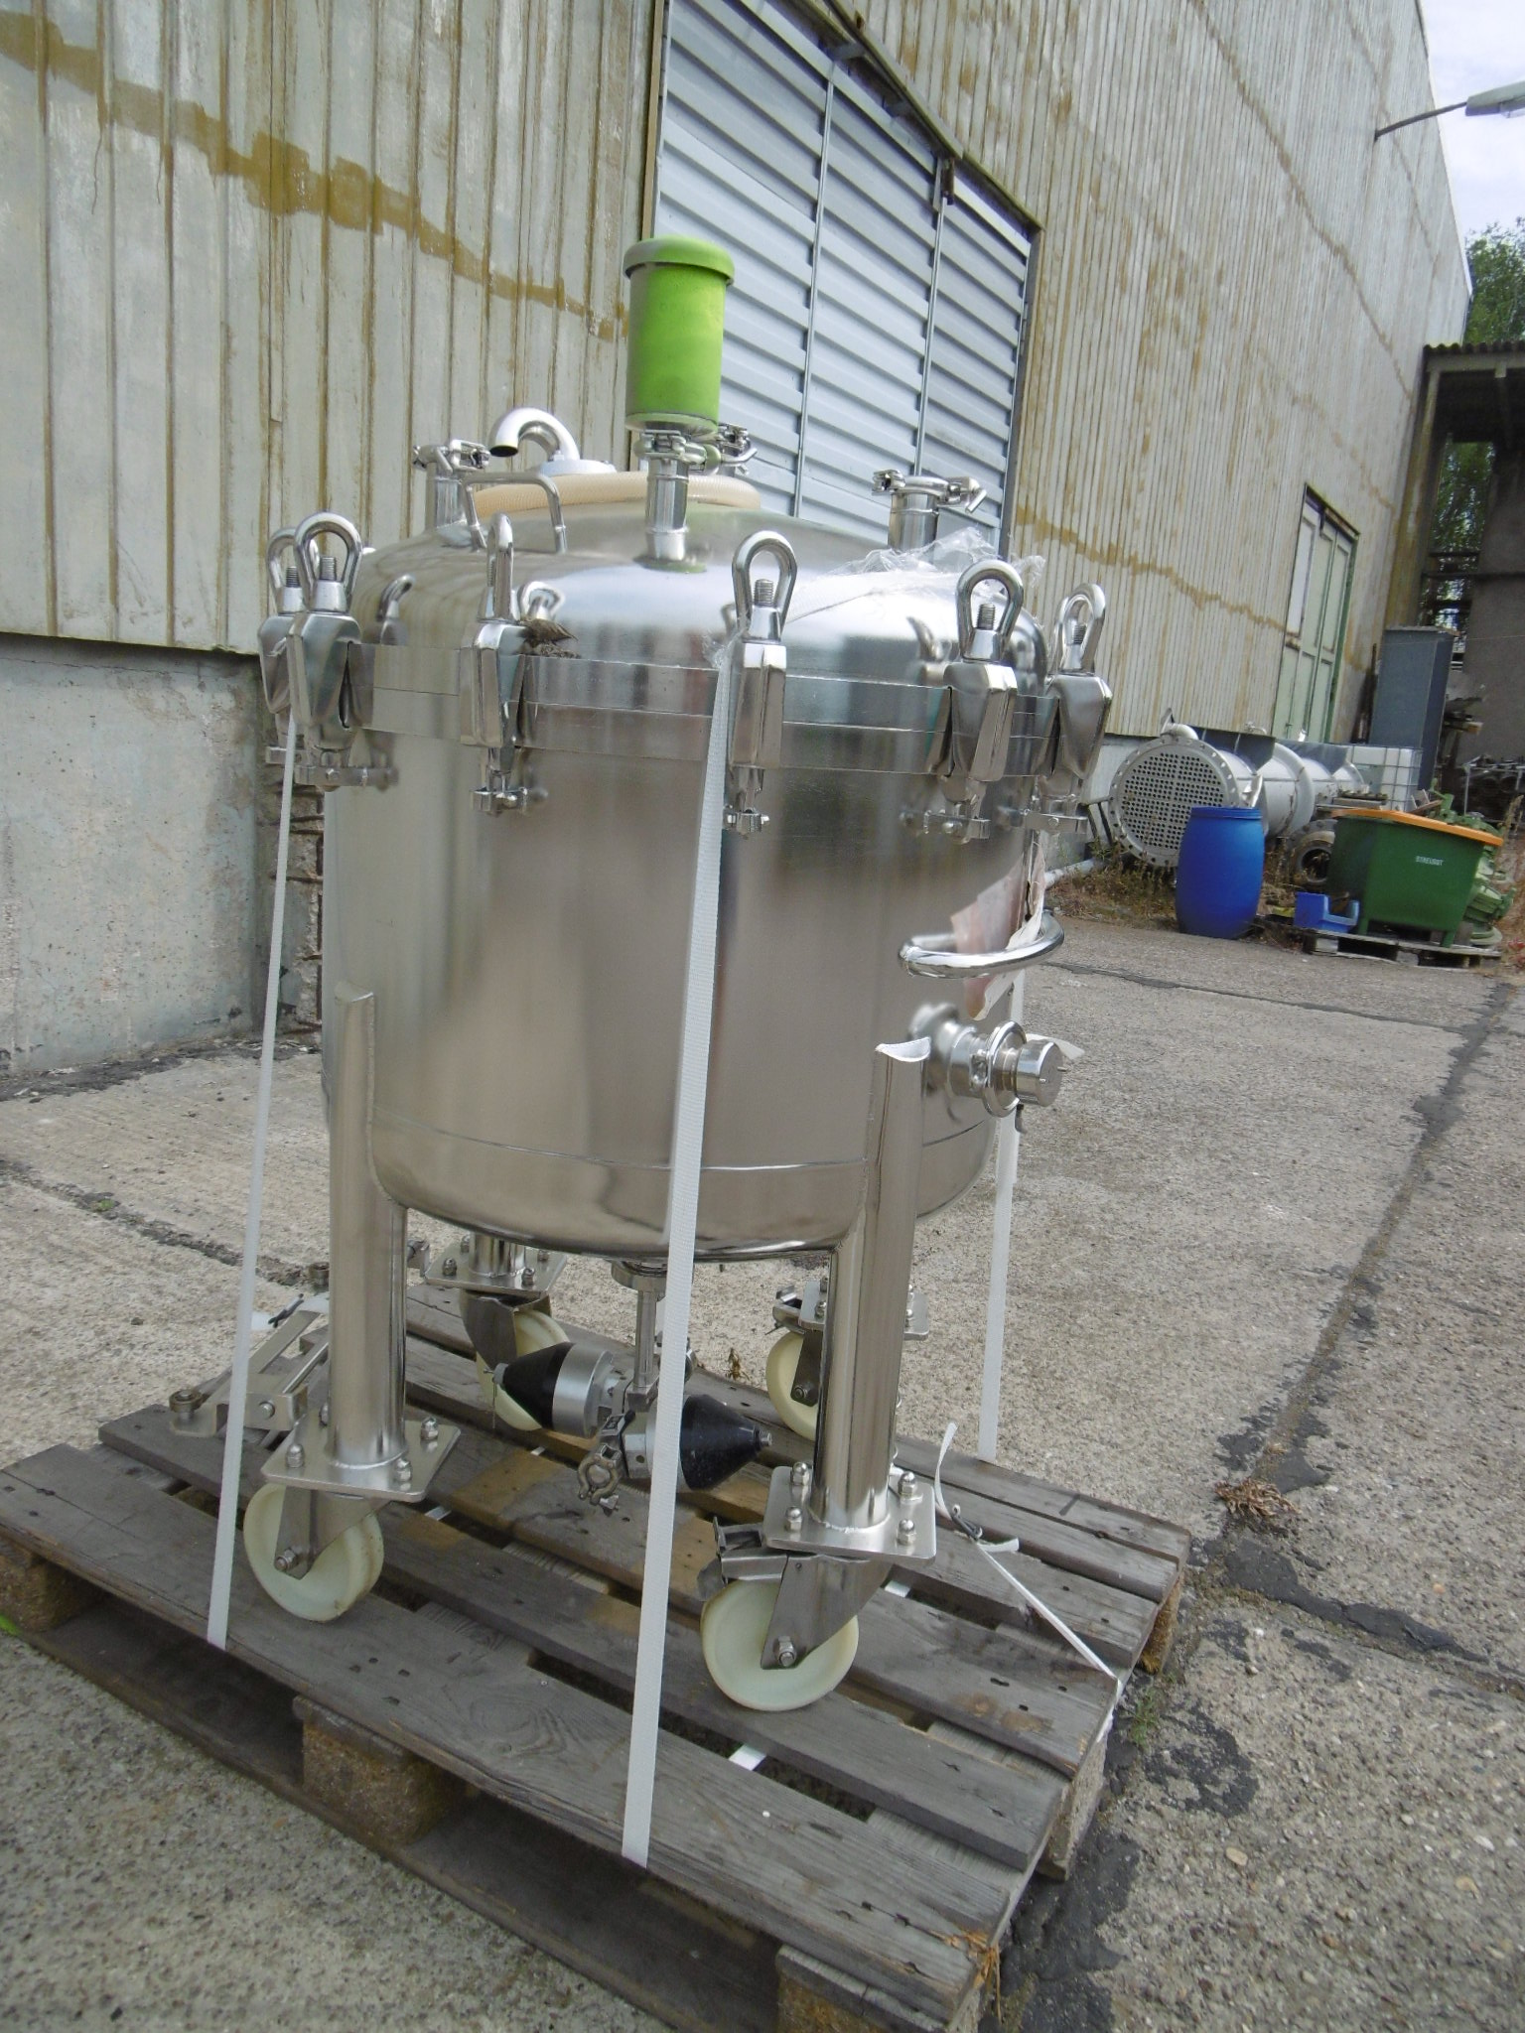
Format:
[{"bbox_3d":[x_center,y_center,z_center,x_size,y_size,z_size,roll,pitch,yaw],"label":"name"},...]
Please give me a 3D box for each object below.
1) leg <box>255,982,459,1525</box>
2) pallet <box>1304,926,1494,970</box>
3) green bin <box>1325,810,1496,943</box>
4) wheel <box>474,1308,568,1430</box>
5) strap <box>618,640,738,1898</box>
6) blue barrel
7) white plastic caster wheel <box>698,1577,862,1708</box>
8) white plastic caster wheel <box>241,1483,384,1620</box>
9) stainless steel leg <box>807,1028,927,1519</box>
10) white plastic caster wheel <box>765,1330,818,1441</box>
[{"bbox_3d":[-0.367,0.203,1.323,0.152,0.460,0.152,5,11,4],"label":"leg"},{"bbox_3d":[4.409,-0.488,9.789,1.160,0.146,0.800,7,11,14],"label":"pallet"},{"bbox_3d":[4.462,-0.989,9.775,0.720,0.830,0.950,6,11,6],"label":"green bin"},{"bbox_3d":[-0.305,0.464,1.841,0.148,0.148,0.044,11,13,31],"label":"wheel"},{"bbox_3d":[-0.069,0.214,1.130,0.021,1.009,0.012,5,6,7],"label":"strap"},{"bbox_3d":[3.185,-1.000,9.869,0.575,0.910,0.575,8,11,18],"label":"blue barrel"},{"bbox_3d":[0.017,0.585,1.341,0.148,0.148,0.044,3,11,-7],"label":"white plastic caster wheel"},{"bbox_3d":[-0.455,0.533,1.426,0.148,0.148,0.044,9,12,22],"label":"white plastic caster wheel"},{"bbox_3d":[0.102,0.240,1.287,0.072,0.450,0.072,5,11,4],"label":"stainless steel leg"},{"bbox_3d":[0.076,0.487,1.873,0.148,0.148,0.044,12,13,33],"label":"white plastic caster wheel"}]

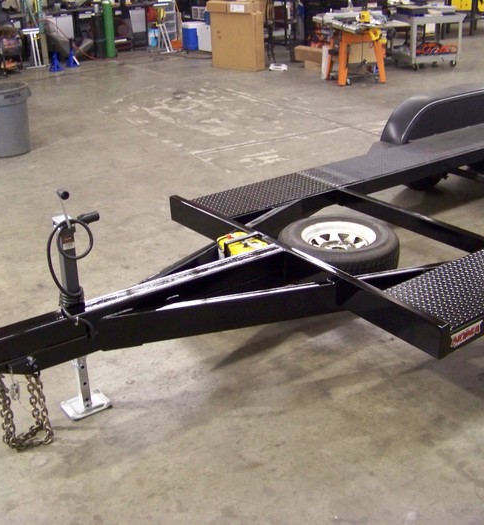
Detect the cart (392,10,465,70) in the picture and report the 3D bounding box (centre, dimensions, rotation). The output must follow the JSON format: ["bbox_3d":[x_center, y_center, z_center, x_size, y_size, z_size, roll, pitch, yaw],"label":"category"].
[{"bbox_3d":[3.039,-3.644,11.942,0.920,0.835,0.590,-9,25,-17],"label":"cart"}]

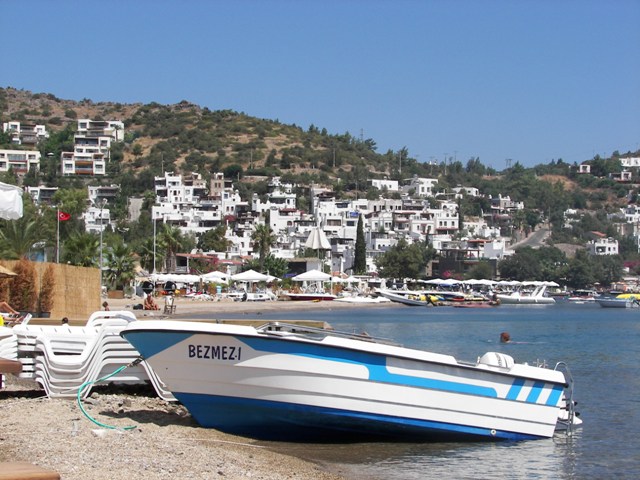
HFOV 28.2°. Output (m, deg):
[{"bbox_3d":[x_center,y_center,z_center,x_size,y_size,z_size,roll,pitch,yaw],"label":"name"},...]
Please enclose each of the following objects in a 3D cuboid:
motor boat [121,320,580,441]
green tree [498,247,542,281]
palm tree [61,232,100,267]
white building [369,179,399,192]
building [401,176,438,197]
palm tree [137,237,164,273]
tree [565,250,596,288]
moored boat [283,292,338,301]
[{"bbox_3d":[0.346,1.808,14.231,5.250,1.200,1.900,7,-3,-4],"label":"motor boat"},{"bbox_3d":[29.076,4.061,185.000,6.300,6.200,6.300,0,-2,0],"label":"green tree"},{"bbox_3d":[-17.460,1.786,93.000,3.000,4.700,3.000,0,-2,0],"label":"palm tree"},{"bbox_3d":[18.666,-16.021,375.000,7.800,4.000,6.000,1,-2,-25],"label":"white building"},{"bbox_3d":[28.859,-15.430,370.000,8.500,6.200,8.000,1,-2,-25],"label":"building"},{"bbox_3d":[-14.881,2.063,112.000,2.600,4.700,2.600,0,-2,0],"label":"palm tree"},{"bbox_3d":[38.798,4.617,190.000,4.900,6.000,4.900,0,-2,0],"label":"tree"},{"bbox_3d":[-0.909,5.403,122.000,5.000,0.950,1.900,0,-2,0],"label":"moored boat"}]

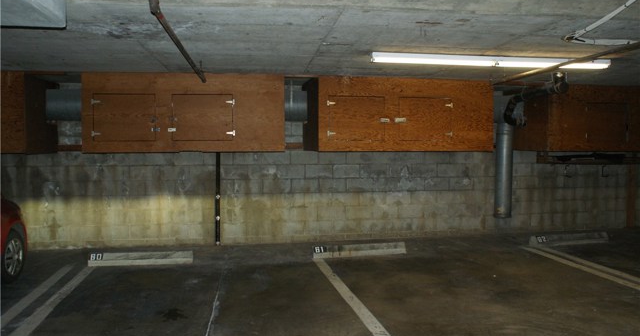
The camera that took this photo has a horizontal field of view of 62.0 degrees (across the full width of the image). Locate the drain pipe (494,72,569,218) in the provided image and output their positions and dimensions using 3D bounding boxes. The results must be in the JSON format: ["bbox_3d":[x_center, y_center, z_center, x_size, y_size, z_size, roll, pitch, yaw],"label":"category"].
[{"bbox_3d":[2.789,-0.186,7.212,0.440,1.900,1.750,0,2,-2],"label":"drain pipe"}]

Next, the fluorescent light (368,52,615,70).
[{"bbox_3d":[1.660,-1.015,5.106,2.440,0.090,0.110,0,2,-11],"label":"fluorescent light"}]

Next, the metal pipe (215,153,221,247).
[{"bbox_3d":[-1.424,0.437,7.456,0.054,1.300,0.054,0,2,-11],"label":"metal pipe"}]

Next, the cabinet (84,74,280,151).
[{"bbox_3d":[-1.661,-0.666,6.804,2.299,0.921,1.165,0,2,-11],"label":"cabinet"}]

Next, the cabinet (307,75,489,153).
[{"bbox_3d":[1.013,-0.688,7.309,2.314,0.921,1.165,0,2,-11],"label":"cabinet"}]

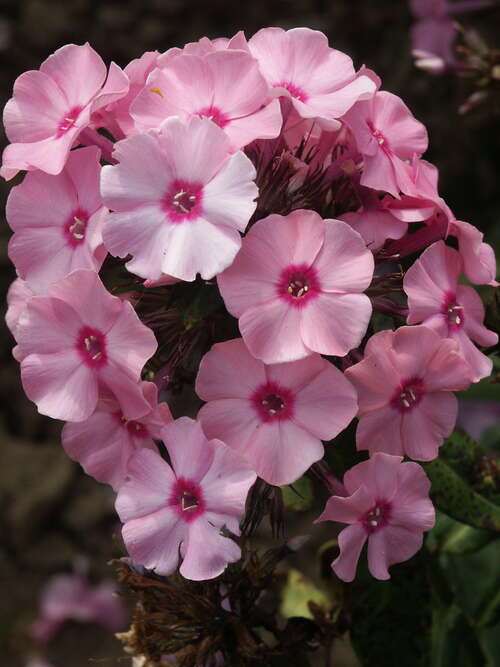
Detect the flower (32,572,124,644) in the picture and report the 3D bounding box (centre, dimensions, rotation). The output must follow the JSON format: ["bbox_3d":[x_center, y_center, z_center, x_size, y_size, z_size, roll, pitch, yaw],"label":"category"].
[{"bbox_3d":[-0.052,0.084,1.180,0.029,0.014,0.026,2,53,5],"label":"flower"}]

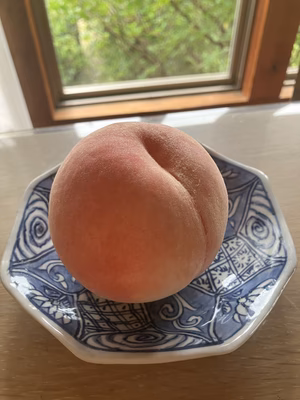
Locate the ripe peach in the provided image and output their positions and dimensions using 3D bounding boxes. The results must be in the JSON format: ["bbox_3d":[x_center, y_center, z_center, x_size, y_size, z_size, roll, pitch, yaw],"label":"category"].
[{"bbox_3d":[-0.006,0.006,0.155,0.083,0.080,0.083,-1,41,1],"label":"ripe peach"}]

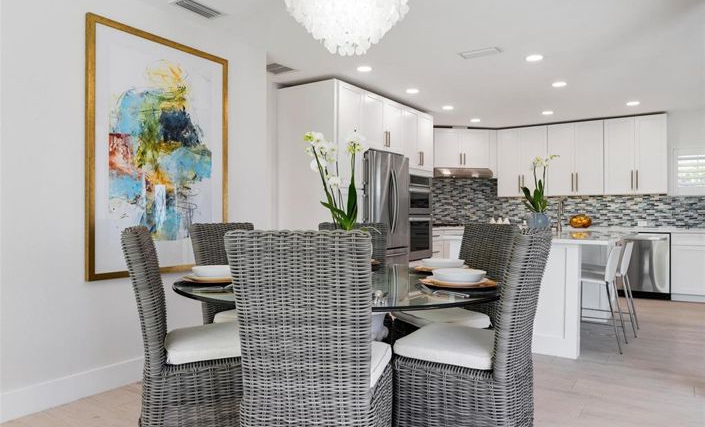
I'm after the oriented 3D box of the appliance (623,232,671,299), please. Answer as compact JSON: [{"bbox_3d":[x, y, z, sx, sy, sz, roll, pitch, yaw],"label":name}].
[{"bbox_3d":[4.003,0.695,6.423,0.600,0.870,0.600,0,0,35],"label":"appliance"}]

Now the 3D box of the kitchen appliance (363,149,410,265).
[{"bbox_3d":[0.101,0.240,5.444,0.870,1.780,0.850,0,0,35],"label":"kitchen appliance"}]

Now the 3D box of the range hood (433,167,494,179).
[{"bbox_3d":[1.710,-0.640,7.420,0.914,0.150,0.480,0,0,-12],"label":"range hood"}]

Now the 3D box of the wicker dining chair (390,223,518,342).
[{"bbox_3d":[0.600,0.584,2.870,0.670,1.030,0.520,0,0,-27],"label":"wicker dining chair"}]

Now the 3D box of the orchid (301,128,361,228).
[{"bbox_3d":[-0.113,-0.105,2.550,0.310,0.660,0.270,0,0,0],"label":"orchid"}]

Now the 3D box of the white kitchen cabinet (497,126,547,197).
[{"bbox_3d":[2.730,-0.800,7.450,0.762,1.070,0.330,0,0,34],"label":"white kitchen cabinet"}]

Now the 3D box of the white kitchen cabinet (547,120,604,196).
[{"bbox_3d":[3.362,-0.780,7.031,0.761,1.070,0.330,0,0,35],"label":"white kitchen cabinet"}]

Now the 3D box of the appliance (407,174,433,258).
[{"bbox_3d":[0.675,0.052,6.360,0.570,1.110,0.757,0,0,34],"label":"appliance"}]

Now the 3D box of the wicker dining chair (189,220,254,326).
[{"bbox_3d":[-0.605,0.584,2.935,0.670,1.030,0.520,0,0,32],"label":"wicker dining chair"}]

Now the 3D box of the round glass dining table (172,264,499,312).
[{"bbox_3d":[-0.040,0.750,2.700,1.780,0.760,1.780,0,0,0],"label":"round glass dining table"}]

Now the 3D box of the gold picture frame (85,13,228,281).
[{"bbox_3d":[-1.308,-0.398,3.285,0.040,1.618,1.087,0,0,35],"label":"gold picture frame"}]

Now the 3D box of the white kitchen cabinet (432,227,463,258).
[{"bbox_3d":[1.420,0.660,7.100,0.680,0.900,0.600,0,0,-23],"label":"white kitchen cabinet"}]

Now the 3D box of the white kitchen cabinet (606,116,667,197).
[{"bbox_3d":[3.981,-0.780,6.603,0.743,1.070,0.330,0,0,35],"label":"white kitchen cabinet"}]

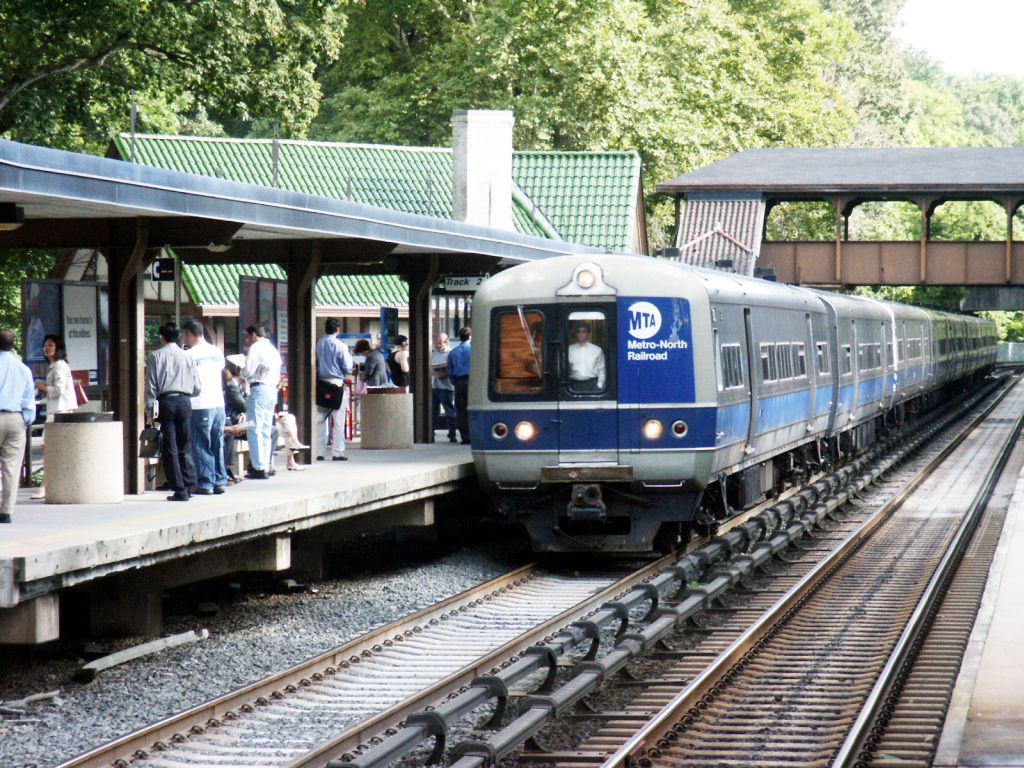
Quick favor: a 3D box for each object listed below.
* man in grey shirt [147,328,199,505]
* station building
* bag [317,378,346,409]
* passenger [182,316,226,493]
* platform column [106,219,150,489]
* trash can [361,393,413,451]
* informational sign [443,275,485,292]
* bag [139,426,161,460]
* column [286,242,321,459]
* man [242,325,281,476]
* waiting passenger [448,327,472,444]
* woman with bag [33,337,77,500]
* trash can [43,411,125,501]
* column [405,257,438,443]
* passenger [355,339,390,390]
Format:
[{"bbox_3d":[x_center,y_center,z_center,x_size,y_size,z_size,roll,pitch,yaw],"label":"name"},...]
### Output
[{"bbox_3d":[-3.419,0.254,40.707,0.530,1.780,0.380,0,1,-18],"label":"man in grey shirt"},{"bbox_3d":[-4.196,-2.481,102.024,15.000,7.200,7.800,-1,1,-44],"label":"station building"},{"bbox_3d":[-2.389,0.144,52.800,0.400,0.320,0.150,9,1,-3],"label":"bag"},{"bbox_3d":[-3.170,0.241,41.604,0.480,1.790,0.320,0,1,-24],"label":"passenger"},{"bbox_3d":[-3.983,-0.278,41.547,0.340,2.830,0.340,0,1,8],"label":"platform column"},{"bbox_3d":[-1.811,0.507,58.531,0.775,0.870,0.775,0,1,0],"label":"trash can"},{"bbox_3d":[-0.703,-1.496,60.186,0.630,0.240,0.060,0,1,8],"label":"informational sign"},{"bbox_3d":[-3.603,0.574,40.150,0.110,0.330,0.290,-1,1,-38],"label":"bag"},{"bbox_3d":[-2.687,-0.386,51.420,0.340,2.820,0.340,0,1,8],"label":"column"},{"bbox_3d":[-2.914,0.179,46.806,0.400,1.770,0.500,1,1,37],"label":"man"},{"bbox_3d":[-0.743,0.029,60.969,0.490,1.770,0.310,0,1,18],"label":"waiting passenger"},{"bbox_3d":[-4.628,0.314,40.708,0.460,1.660,0.460,0,1,-18],"label":"woman with bag"},{"bbox_3d":[-4.195,0.721,39.472,0.775,0.880,0.775,0,1,0],"label":"trash can"},{"bbox_3d":[-1.363,-0.516,60.598,0.450,2.800,0.360,0,1,8],"label":"column"},{"bbox_3d":[-2.118,0.100,61.307,0.500,1.550,0.480,0,1,7],"label":"passenger"}]

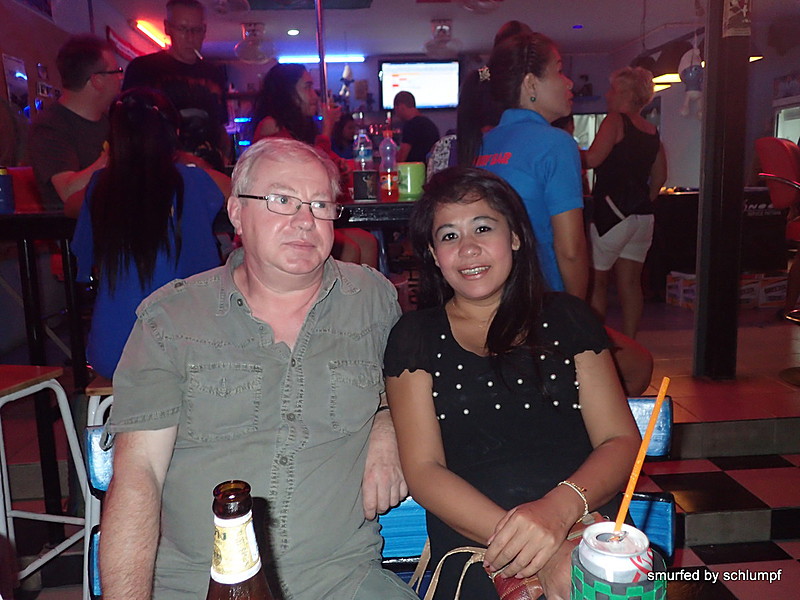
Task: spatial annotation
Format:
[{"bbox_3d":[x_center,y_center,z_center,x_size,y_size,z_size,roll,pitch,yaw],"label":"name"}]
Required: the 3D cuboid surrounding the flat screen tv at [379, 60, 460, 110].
[{"bbox_3d":[0.250,-2.691,8.100,1.020,0.610,0.090,-4,10,-5],"label":"flat screen tv"}]

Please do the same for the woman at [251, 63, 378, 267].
[{"bbox_3d":[-0.349,-0.373,2.773,0.580,1.250,0.420,0,10,18],"label":"woman"}]

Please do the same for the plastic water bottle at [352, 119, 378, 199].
[{"bbox_3d":[-0.121,-0.468,2.200,0.070,0.250,0.070,-3,10,0],"label":"plastic water bottle"}]

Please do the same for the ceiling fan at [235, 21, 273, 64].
[{"bbox_3d":[-1.462,-2.571,6.500,0.410,0.430,0.410,-3,10,0],"label":"ceiling fan"}]

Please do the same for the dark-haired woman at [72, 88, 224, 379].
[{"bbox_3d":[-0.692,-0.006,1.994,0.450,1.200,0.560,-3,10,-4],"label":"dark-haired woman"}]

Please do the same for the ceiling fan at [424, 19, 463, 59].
[{"bbox_3d":[0.454,-2.717,6.750,0.410,0.420,0.410,-3,10,0],"label":"ceiling fan"}]

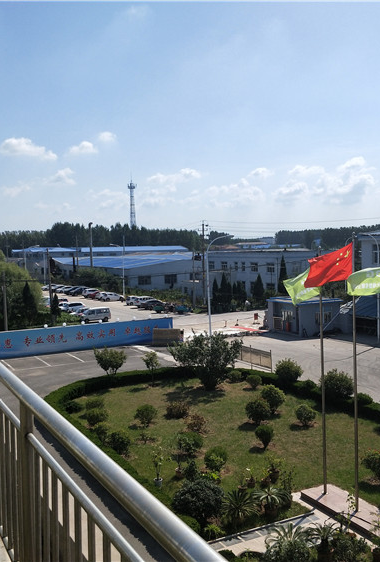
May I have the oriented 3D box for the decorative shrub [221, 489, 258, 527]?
[{"bbox_3d":[1.670,7.660,18.400,1.300,1.050,1.300,-1,4,0],"label":"decorative shrub"}]

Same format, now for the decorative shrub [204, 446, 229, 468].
[{"bbox_3d":[1.112,7.392,22.580,0.979,0.920,0.979,-2,4,0],"label":"decorative shrub"}]

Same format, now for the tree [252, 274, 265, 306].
[{"bbox_3d":[9.698,1.310,76.428,1.839,4.747,1.839,-1,4,0],"label":"tree"}]

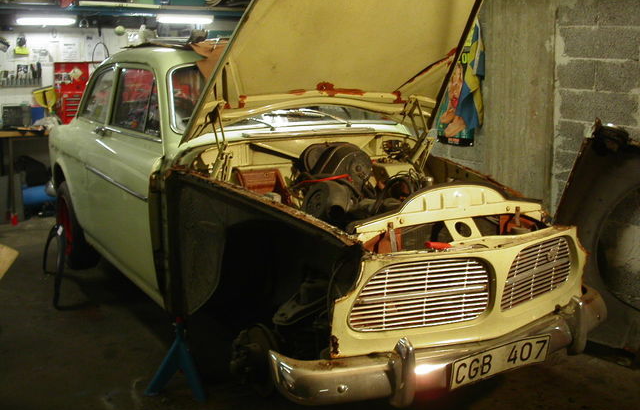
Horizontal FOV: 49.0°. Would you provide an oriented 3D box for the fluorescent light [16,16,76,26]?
[{"bbox_3d":[-2.686,-1.812,6.900,0.570,0.090,0.100,-3,14,-15],"label":"fluorescent light"}]

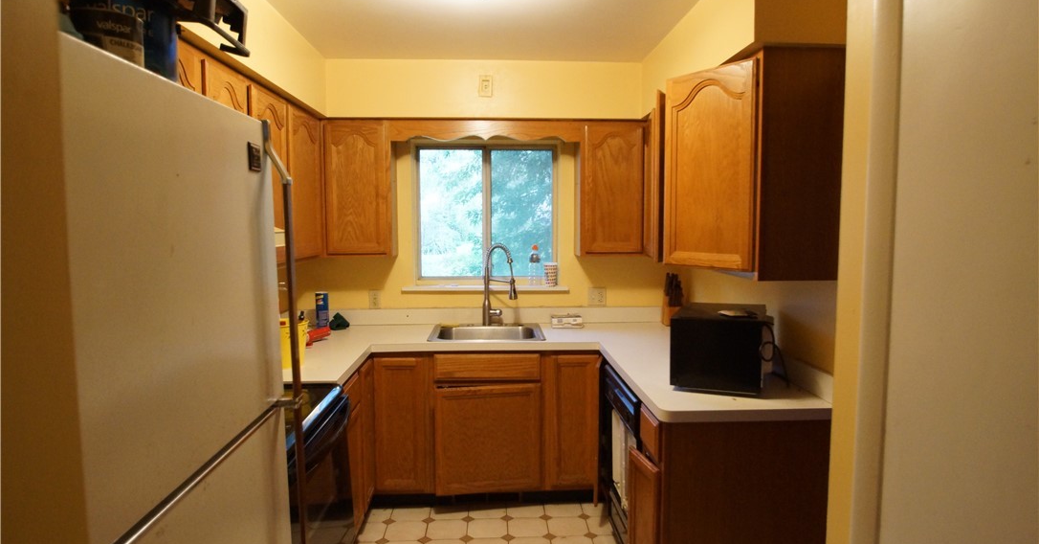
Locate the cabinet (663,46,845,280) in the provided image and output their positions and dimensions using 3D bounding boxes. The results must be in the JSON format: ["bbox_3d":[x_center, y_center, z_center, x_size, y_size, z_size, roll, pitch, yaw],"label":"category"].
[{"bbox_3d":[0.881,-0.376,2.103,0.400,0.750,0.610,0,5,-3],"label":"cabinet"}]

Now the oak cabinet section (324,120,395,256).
[{"bbox_3d":[-0.919,-0.475,3.204,0.370,0.750,0.280,0,5,-3],"label":"oak cabinet section"}]

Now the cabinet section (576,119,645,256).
[{"bbox_3d":[0.551,-0.489,3.382,0.383,0.776,0.313,0,5,-3],"label":"cabinet section"}]

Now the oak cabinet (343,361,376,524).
[{"bbox_3d":[-1.064,0.885,2.543,0.585,0.850,0.700,0,5,-3],"label":"oak cabinet"}]

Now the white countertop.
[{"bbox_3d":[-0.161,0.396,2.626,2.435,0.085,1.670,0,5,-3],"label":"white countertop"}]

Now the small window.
[{"bbox_3d":[-0.206,-0.362,3.410,0.865,0.855,0.070,0,5,-3],"label":"small window"}]

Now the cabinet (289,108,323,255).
[{"bbox_3d":[-1.228,-0.434,2.788,0.335,0.755,0.560,0,5,-3],"label":"cabinet"}]

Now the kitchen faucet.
[{"bbox_3d":[-0.126,0.078,3.300,0.250,0.515,0.090,4,6,38],"label":"kitchen faucet"}]

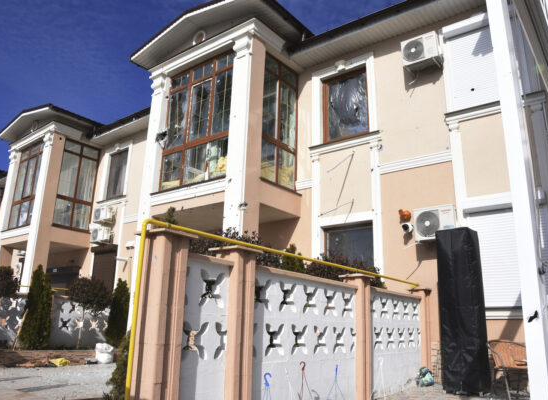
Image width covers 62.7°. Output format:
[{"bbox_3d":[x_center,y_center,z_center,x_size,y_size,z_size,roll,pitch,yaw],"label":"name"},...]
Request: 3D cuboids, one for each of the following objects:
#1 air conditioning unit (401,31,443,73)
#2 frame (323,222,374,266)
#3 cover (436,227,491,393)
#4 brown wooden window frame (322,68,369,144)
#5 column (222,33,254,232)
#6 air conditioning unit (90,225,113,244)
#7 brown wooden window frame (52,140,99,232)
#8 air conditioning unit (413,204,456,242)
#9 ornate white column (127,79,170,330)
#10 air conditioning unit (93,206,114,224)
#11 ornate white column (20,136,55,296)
[{"bbox_3d":[2.816,-2.811,8.570,0.687,0.535,0.273,-10,-19,36],"label":"air conditioning unit"},{"bbox_3d":[1.477,1.207,8.773,1.081,1.515,0.121,-10,-19,36],"label":"frame"},{"bbox_3d":[2.725,1.562,6.497,0.505,2.252,0.485,-10,-19,36],"label":"cover"},{"bbox_3d":[1.554,-2.010,9.678,1.081,1.535,0.121,-10,-19,36],"label":"brown wooden window frame"},{"bbox_3d":[-0.608,-0.283,8.641,0.545,6.312,0.444,-10,-19,36],"label":"column"},{"bbox_3d":[-5.308,1.084,13.773,0.707,0.444,0.263,-10,-19,36],"label":"air conditioning unit"},{"bbox_3d":[-6.300,-0.475,14.388,0.121,2.878,1.313,-10,-19,36],"label":"brown wooden window frame"},{"bbox_3d":[2.771,0.420,7.635,0.687,0.535,0.273,-10,-19,36],"label":"air conditioning unit"},{"bbox_3d":[-2.712,0.053,10.194,0.545,6.363,0.444,-10,-19,36],"label":"ornate white column"},{"bbox_3d":[-5.273,0.473,13.929,0.707,0.444,0.263,-10,-19,36],"label":"air conditioning unit"},{"bbox_3d":[-6.920,0.987,13.393,0.545,6.010,0.444,-10,-19,36],"label":"ornate white column"}]

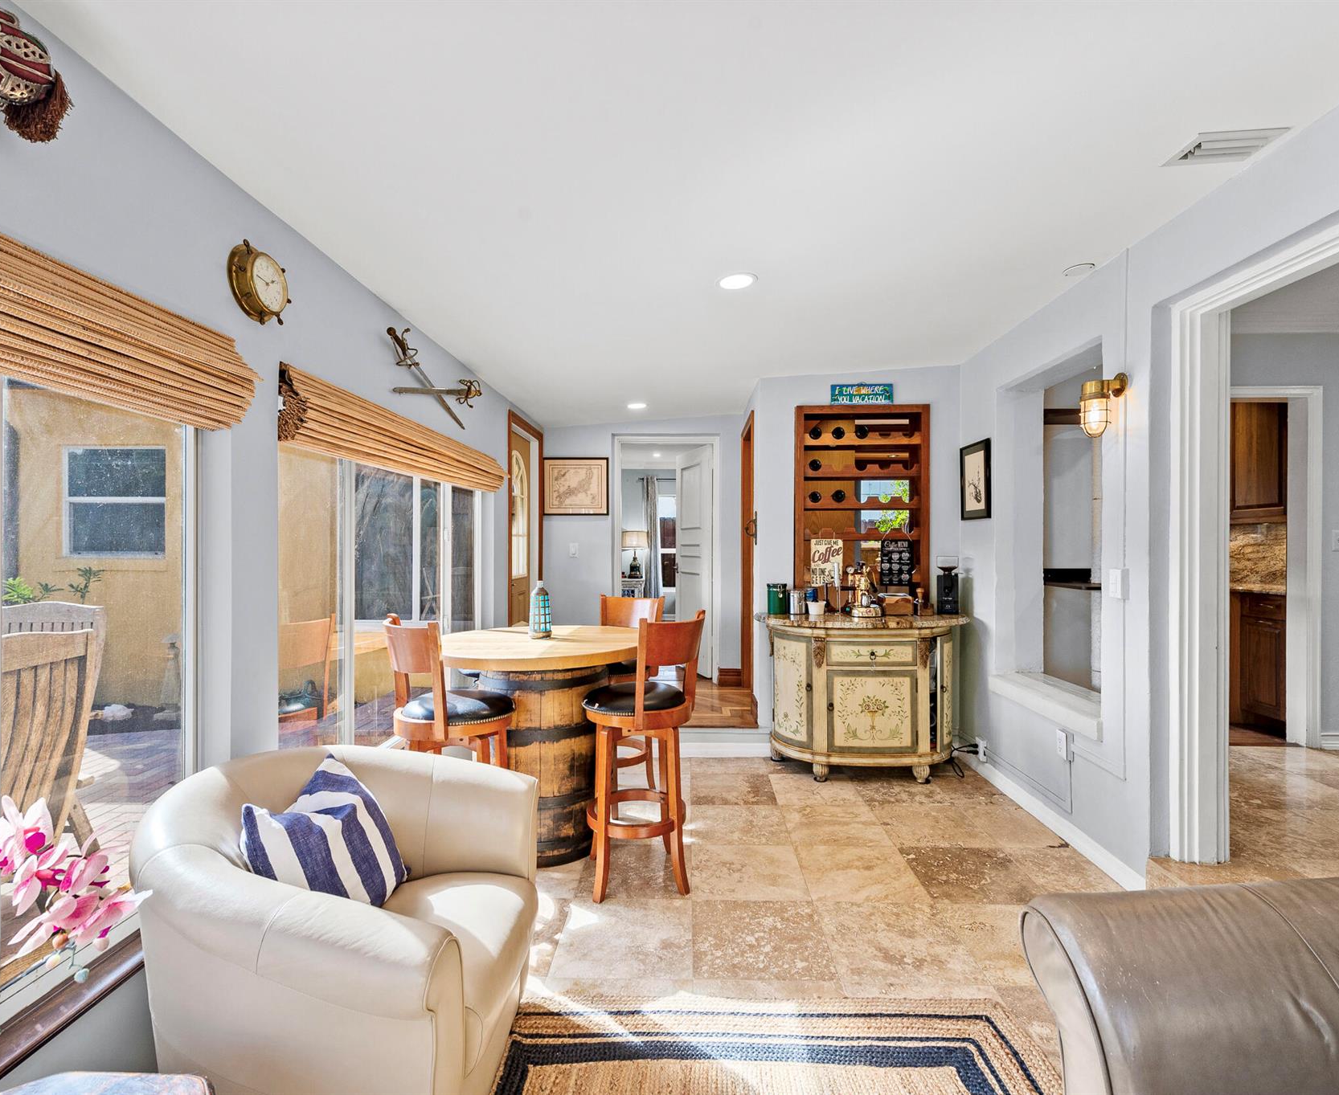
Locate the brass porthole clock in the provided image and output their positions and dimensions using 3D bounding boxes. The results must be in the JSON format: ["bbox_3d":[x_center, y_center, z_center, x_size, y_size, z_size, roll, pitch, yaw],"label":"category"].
[{"bbox_3d":[-1.110,-0.715,1.740,0.065,0.205,0.205,0,0,2],"label":"brass porthole clock"}]

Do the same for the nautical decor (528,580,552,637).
[{"bbox_3d":[-0.612,0.295,3.050,0.115,0.272,0.115,0,0,0],"label":"nautical decor"}]

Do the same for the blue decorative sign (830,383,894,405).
[{"bbox_3d":[1.235,-0.987,4.110,0.412,0.150,0.025,0,0,1],"label":"blue decorative sign"}]

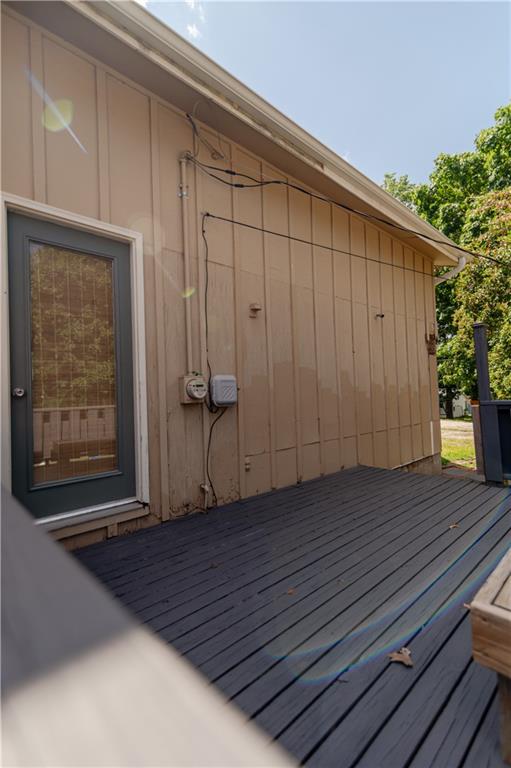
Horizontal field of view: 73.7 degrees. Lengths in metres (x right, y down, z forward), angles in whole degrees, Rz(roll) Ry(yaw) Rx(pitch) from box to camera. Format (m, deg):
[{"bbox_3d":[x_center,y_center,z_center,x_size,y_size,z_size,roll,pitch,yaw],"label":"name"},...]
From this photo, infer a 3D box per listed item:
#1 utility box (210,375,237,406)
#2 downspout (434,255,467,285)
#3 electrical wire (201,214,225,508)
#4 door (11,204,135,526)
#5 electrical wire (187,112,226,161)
[{"bbox_3d":[-0.281,0.061,3.088,0.225,0.285,0.090,-1,-2,-42],"label":"utility box"},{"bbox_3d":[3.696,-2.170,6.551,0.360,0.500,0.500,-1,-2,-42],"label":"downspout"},{"bbox_3d":[-0.367,-0.209,3.044,0.180,2.600,0.060,-1,-2,-42],"label":"electrical wire"},{"bbox_3d":[-1.275,-0.116,2.447,0.813,2.030,0.060,-1,-2,-42],"label":"door"},{"bbox_3d":[-0.427,-2.169,3.047,0.360,0.370,0.120,-1,-2,-42],"label":"electrical wire"}]

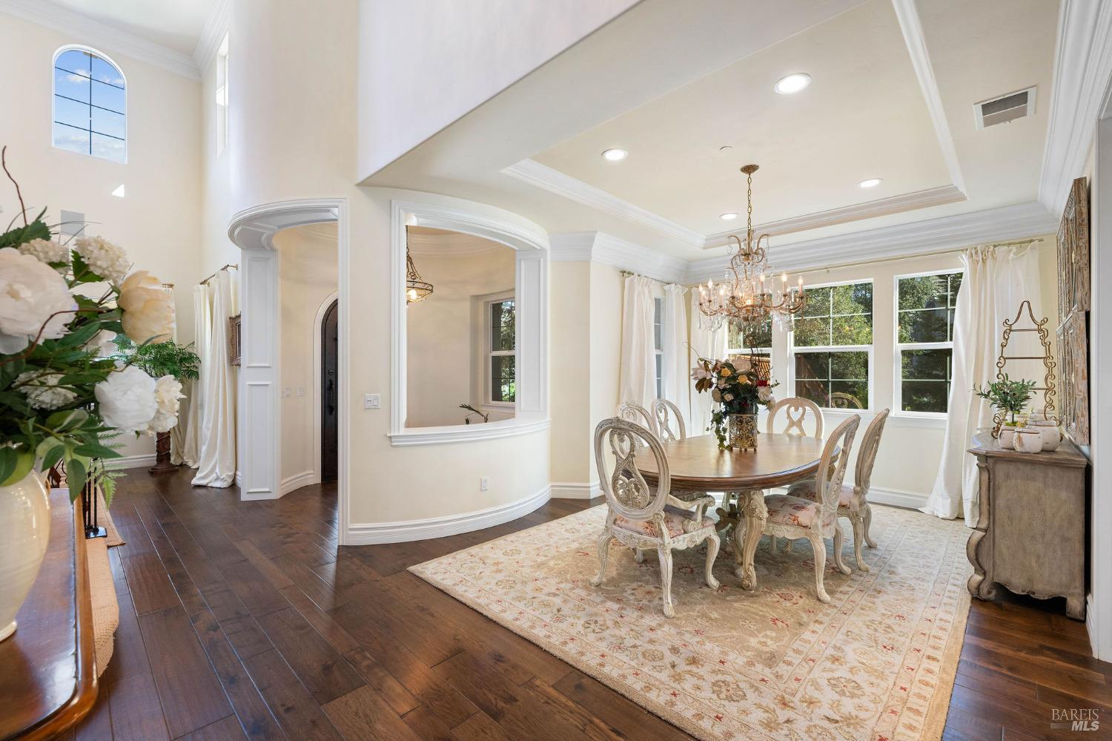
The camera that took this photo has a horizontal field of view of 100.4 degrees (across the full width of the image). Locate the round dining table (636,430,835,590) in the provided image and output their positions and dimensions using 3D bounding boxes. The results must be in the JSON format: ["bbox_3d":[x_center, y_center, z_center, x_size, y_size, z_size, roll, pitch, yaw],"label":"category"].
[{"bbox_3d":[1.526,1.045,3.874,1.287,0.770,2.534,0,0,44],"label":"round dining table"}]

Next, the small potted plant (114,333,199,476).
[{"bbox_3d":[-5.660,0.465,6.600,0.950,1.930,0.950,0,0,-41],"label":"small potted plant"}]

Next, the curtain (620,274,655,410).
[{"bbox_3d":[0.994,0.130,5.545,0.170,2.539,0.757,0,0,45],"label":"curtain"}]

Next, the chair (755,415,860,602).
[{"bbox_3d":[1.709,0.858,3.199,0.679,1.144,0.608,0,0,44],"label":"chair"}]

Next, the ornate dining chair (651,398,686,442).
[{"bbox_3d":[1.305,0.820,4.354,0.630,1.099,0.550,0,0,45],"label":"ornate dining chair"}]

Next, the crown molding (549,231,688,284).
[{"bbox_3d":[0.862,-1.305,5.564,0.469,0.275,2.236,0,0,45],"label":"crown molding"}]

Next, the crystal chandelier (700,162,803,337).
[{"bbox_3d":[1.556,-0.988,3.733,0.868,1.352,0.868,0,0,44],"label":"crystal chandelier"}]

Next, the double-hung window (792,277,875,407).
[{"bbox_3d":[3.186,-0.286,5.399,0.879,1.459,0.100,0,0,44],"label":"double-hung window"}]

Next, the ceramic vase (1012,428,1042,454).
[{"bbox_3d":[2.775,0.420,2.727,0.128,0.115,0.128,0,0,45],"label":"ceramic vase"}]

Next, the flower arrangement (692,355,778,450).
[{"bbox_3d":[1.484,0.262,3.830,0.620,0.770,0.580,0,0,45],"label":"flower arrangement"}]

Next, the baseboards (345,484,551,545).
[{"bbox_3d":[-0.728,1.278,4.157,2.066,0.177,0.387,0,0,-41],"label":"baseboards"}]

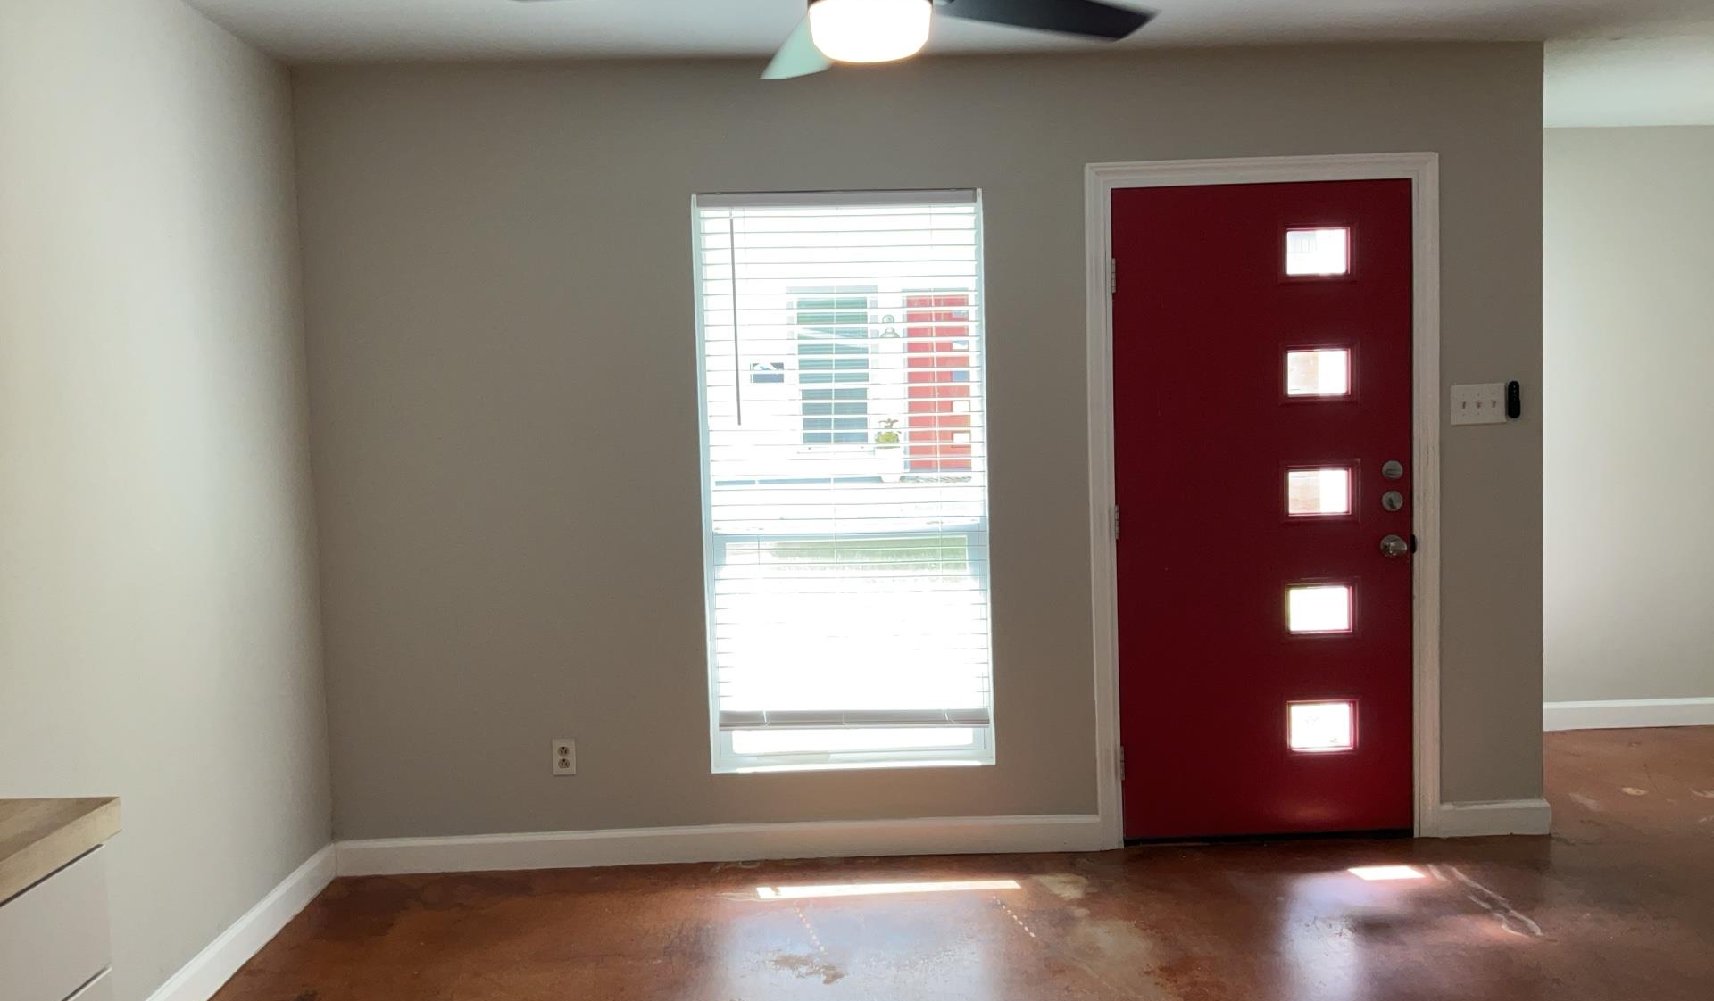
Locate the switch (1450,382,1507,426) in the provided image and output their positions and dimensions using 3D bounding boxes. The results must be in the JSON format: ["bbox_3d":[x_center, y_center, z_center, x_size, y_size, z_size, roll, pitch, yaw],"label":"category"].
[{"bbox_3d":[1.916,-0.297,4.112,0.171,0.122,0.019,-2,3,-1],"label":"switch"}]

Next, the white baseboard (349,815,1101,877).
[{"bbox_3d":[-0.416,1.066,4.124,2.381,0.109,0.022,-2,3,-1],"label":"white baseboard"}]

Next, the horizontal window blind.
[{"bbox_3d":[-0.032,-0.052,4.129,0.871,1.762,0.090,-2,3,-1],"label":"horizontal window blind"}]

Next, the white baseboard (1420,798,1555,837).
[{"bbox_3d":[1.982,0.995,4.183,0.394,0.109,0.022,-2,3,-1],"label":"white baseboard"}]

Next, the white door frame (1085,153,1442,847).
[{"bbox_3d":[1.265,0.015,4.136,1.078,2.111,0.072,-2,3,-1],"label":"white door frame"}]

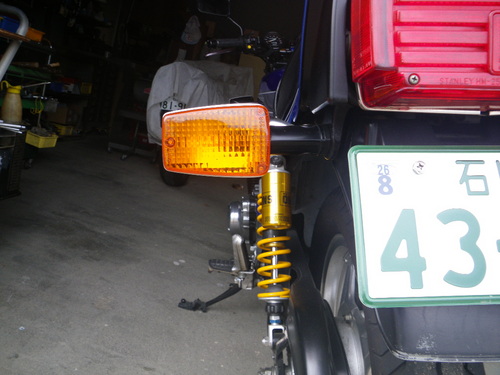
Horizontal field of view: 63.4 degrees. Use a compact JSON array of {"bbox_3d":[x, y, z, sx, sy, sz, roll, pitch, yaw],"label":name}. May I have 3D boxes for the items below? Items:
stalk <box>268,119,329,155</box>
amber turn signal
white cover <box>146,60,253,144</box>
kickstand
[{"bbox_3d":[0.049,-0.050,0.402,0.063,0.036,0.036,0,8,-2],"label":"stalk"},{"bbox_3d":[-0.033,-0.046,0.395,0.098,0.064,0.062,0,8,-2],"label":"amber turn signal"},{"bbox_3d":[-0.431,-0.797,3.750,0.680,0.820,1.600,11,9,8],"label":"white cover"},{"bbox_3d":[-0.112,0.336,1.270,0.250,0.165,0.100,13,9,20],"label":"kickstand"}]

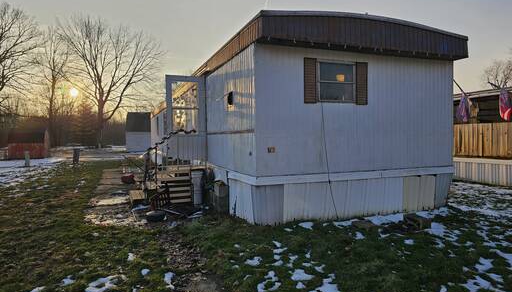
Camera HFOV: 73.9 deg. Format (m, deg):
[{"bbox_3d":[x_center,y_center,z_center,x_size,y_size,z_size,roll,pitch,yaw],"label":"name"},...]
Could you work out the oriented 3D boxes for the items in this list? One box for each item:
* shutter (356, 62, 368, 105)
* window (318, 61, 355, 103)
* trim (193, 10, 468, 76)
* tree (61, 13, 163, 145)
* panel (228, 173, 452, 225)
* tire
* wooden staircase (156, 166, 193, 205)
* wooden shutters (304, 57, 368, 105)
[{"bbox_3d":[1.893,-1.096,6.032,0.258,0.745,0.050,-1,2,-22],"label":"shutter"},{"bbox_3d":[1.393,-1.089,5.854,0.797,0.702,0.091,-1,2,-22],"label":"window"},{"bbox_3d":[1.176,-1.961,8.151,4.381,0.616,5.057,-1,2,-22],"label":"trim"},{"bbox_3d":[-19.053,-8.403,43.762,12.800,17.070,11.870,-1,2,0],"label":"tree"},{"bbox_3d":[1.752,0.886,6.853,4.401,0.636,1.474,-1,2,-22],"label":"panel"},{"bbox_3d":[-1.732,1.204,5.876,0.363,0.101,0.363,-1,2,-22],"label":"tire"},{"bbox_3d":[-1.800,0.848,7.435,0.646,0.767,0.757,-1,2,-22],"label":"wooden staircase"},{"bbox_3d":[1.400,-1.085,5.851,1.302,0.745,0.081,-1,2,-22],"label":"wooden shutters"}]

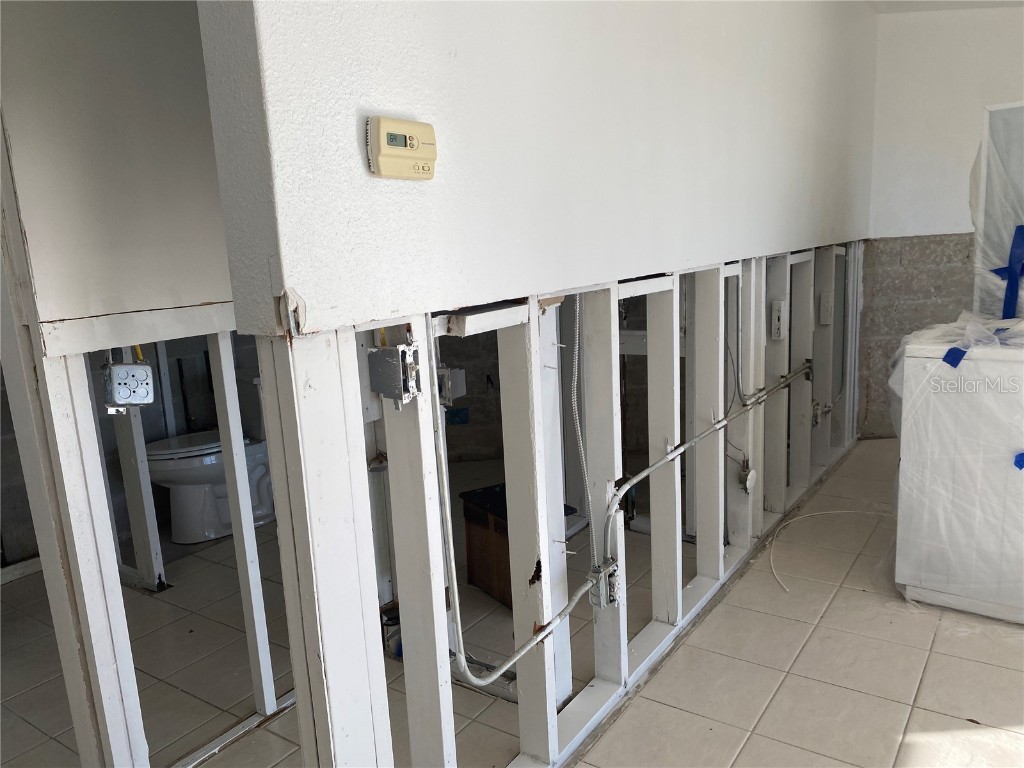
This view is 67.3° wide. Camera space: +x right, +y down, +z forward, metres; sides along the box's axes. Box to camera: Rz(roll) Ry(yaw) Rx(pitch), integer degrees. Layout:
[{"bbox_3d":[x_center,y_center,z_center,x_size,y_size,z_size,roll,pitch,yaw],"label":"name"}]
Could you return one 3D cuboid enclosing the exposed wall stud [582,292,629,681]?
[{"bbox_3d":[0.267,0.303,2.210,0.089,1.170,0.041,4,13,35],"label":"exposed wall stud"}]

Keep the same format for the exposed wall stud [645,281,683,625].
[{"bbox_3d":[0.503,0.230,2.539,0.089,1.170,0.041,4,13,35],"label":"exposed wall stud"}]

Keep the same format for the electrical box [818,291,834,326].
[{"bbox_3d":[1.676,-0.400,4.107,0.050,0.165,0.045,4,13,35],"label":"electrical box"}]

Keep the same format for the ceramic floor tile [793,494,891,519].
[{"bbox_3d":[1.567,0.600,3.637,0.333,0.010,0.333,4,12,35],"label":"ceramic floor tile"}]

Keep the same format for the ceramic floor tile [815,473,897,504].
[{"bbox_3d":[1.773,0.540,3.927,0.333,0.010,0.333,4,13,35],"label":"ceramic floor tile"}]

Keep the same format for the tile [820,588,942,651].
[{"bbox_3d":[1.264,0.796,2.630,0.333,0.010,0.333,4,12,35],"label":"tile"}]

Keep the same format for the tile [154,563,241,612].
[{"bbox_3d":[-1.261,0.843,3.183,0.333,0.010,0.333,4,12,35],"label":"tile"}]

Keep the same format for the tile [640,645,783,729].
[{"bbox_3d":[0.598,0.895,2.284,0.333,0.010,0.333,4,12,35],"label":"tile"}]

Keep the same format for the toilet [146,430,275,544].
[{"bbox_3d":[-1.470,0.354,3.827,0.440,0.750,0.706,4,12,35],"label":"toilet"}]

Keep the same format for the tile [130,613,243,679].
[{"bbox_3d":[-1.172,0.931,2.733,0.333,0.010,0.333,4,13,35],"label":"tile"}]

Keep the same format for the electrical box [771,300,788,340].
[{"bbox_3d":[1.189,-0.283,3.433,0.044,0.170,0.045,4,13,35],"label":"electrical box"}]

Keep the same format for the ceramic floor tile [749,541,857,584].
[{"bbox_3d":[1.188,0.722,3.113,0.333,0.010,0.333,4,13,35],"label":"ceramic floor tile"}]

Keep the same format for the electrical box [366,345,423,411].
[{"bbox_3d":[-0.221,-0.024,1.462,0.082,0.100,0.053,4,13,35],"label":"electrical box"}]

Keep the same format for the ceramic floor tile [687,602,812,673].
[{"bbox_3d":[0.792,0.836,2.554,0.333,0.010,0.333,4,12,35],"label":"ceramic floor tile"}]

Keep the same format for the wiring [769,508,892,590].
[{"bbox_3d":[1.311,0.674,3.225,0.458,0.015,0.988,4,12,35],"label":"wiring"}]

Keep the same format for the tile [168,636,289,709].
[{"bbox_3d":[-0.895,0.949,2.538,0.333,0.010,0.333,4,13,35],"label":"tile"}]

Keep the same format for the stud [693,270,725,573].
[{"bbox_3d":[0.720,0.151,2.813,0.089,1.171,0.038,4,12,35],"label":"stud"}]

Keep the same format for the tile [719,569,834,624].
[{"bbox_3d":[0.986,0.777,2.825,0.333,0.010,0.333,4,12,35],"label":"tile"}]

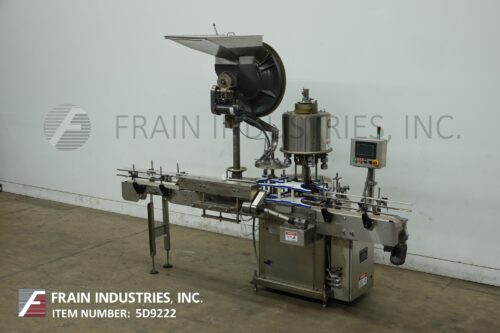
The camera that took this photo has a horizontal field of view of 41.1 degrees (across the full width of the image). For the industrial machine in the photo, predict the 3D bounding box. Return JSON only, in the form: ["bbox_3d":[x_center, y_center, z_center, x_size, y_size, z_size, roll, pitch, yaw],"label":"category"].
[{"bbox_3d":[0.113,-0.046,6.278,3.319,2.375,0.977,7,12,36],"label":"industrial machine"}]

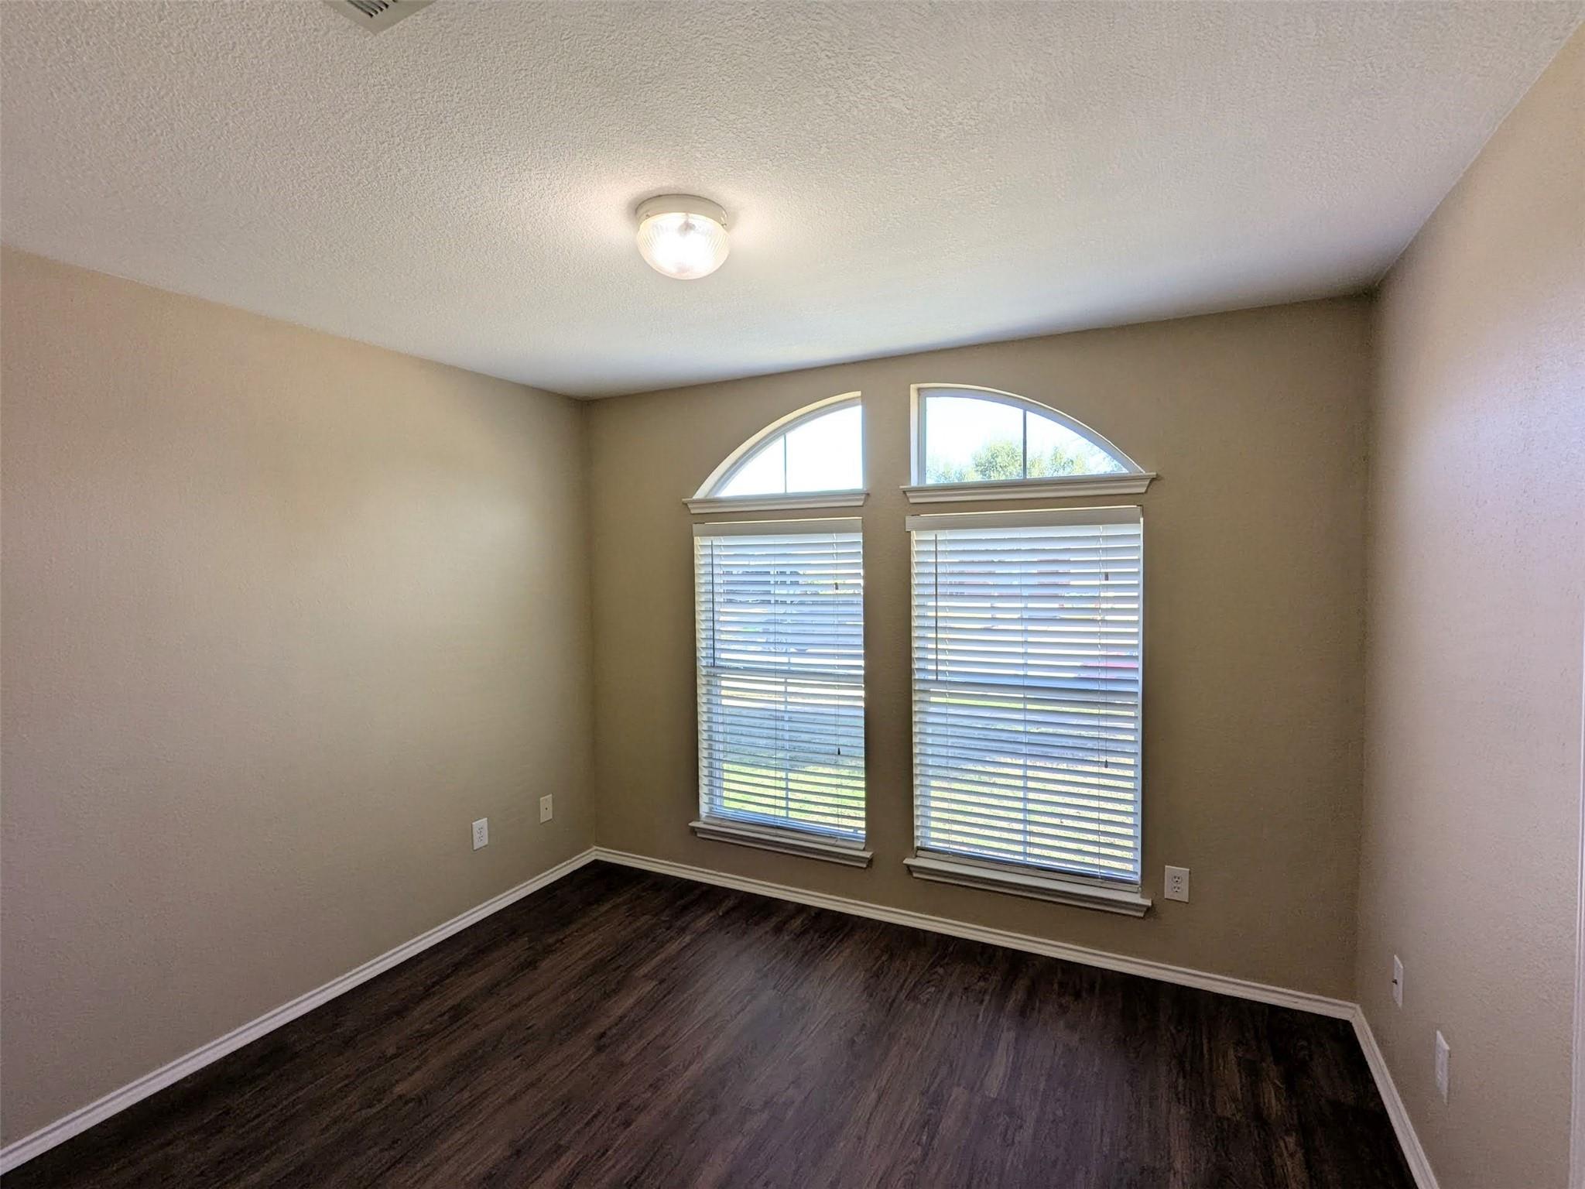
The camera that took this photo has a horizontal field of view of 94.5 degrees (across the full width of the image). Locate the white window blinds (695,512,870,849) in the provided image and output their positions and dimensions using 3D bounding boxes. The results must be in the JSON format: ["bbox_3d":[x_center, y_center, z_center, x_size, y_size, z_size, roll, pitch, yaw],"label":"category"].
[{"bbox_3d":[-0.062,0.395,3.432,0.885,1.472,0.070,1,3,26],"label":"white window blinds"}]

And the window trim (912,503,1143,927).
[{"bbox_3d":[0.924,0.445,2.958,0.955,1.543,0.120,1,3,26],"label":"window trim"}]

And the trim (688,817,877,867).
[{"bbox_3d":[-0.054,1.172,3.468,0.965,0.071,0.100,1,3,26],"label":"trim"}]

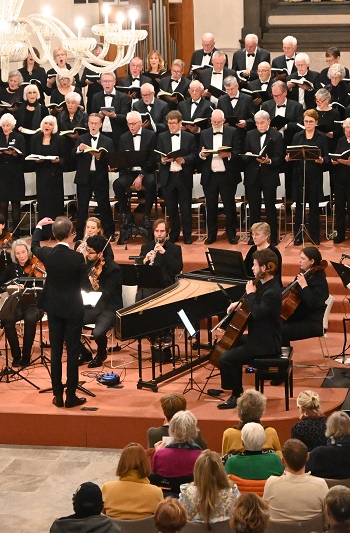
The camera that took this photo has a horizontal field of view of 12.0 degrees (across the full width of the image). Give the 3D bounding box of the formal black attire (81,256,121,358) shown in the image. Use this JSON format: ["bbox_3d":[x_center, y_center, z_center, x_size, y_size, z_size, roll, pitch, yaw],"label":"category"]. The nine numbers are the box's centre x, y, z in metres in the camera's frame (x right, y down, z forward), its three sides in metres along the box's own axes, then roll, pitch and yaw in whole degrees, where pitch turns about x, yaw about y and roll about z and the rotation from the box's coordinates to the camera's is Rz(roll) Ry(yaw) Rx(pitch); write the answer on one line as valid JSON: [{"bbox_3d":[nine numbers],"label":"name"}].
[{"bbox_3d":[-0.796,0.446,17.800,0.500,1.050,0.700,3,10,27],"label":"formal black attire"}]

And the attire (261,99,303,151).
[{"bbox_3d":[1.431,-1.487,22.177,0.540,1.470,0.400,2,10,17],"label":"attire"}]

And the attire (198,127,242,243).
[{"bbox_3d":[0.569,-1.045,21.490,0.560,1.500,0.420,0,9,6],"label":"attire"}]

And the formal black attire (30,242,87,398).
[{"bbox_3d":[-1.082,0.499,15.608,0.500,1.500,0.380,1,10,16],"label":"formal black attire"}]

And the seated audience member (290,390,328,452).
[{"bbox_3d":[0.978,1.497,12.482,0.470,1.250,0.760,-2,10,-3],"label":"seated audience member"}]

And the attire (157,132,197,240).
[{"bbox_3d":[0.018,-1.046,21.659,0.540,1.470,0.420,0,9,6],"label":"attire"}]

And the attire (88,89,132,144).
[{"bbox_3d":[-0.911,-1.776,23.710,0.560,1.450,0.360,-1,9,3],"label":"attire"}]

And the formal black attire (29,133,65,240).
[{"bbox_3d":[-1.771,-1.095,22.817,0.480,1.481,0.400,-2,10,-5],"label":"formal black attire"}]

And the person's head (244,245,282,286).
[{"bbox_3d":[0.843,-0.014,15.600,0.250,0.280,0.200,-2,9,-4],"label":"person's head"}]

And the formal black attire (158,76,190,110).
[{"bbox_3d":[-0.030,-1.971,23.529,0.520,1.450,0.400,0,9,10],"label":"formal black attire"}]

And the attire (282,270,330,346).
[{"bbox_3d":[1.229,0.559,16.850,0.740,1.020,0.500,-5,10,-24],"label":"attire"}]

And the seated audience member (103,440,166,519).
[{"bbox_3d":[-0.253,1.773,11.379,0.470,1.270,0.760,-1,9,5],"label":"seated audience member"}]

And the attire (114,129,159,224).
[{"bbox_3d":[-0.533,-1.215,22.500,0.600,1.220,0.620,0,9,6],"label":"attire"}]

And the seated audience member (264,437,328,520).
[{"bbox_3d":[0.770,1.681,10.745,0.480,1.280,0.820,-1,9,0],"label":"seated audience member"}]

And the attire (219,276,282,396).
[{"bbox_3d":[0.736,0.697,15.778,0.640,1.160,0.500,-1,9,2],"label":"attire"}]

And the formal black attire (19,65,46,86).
[{"bbox_3d":[-2.182,-2.449,25.804,0.460,1.380,0.320,-1,9,0],"label":"formal black attire"}]

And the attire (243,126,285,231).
[{"bbox_3d":[1.149,-1.042,21.582,0.520,1.450,0.380,1,10,15],"label":"attire"}]

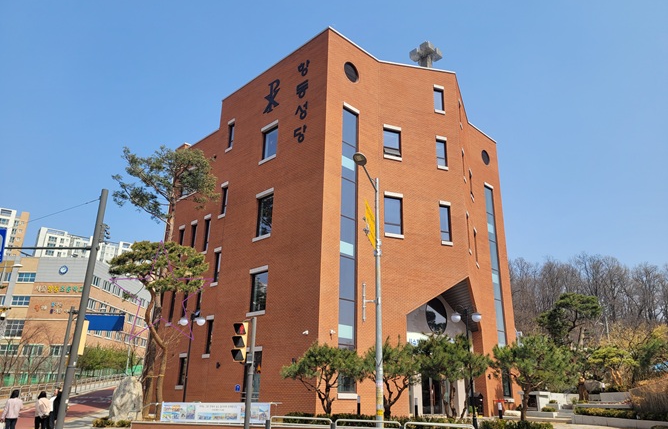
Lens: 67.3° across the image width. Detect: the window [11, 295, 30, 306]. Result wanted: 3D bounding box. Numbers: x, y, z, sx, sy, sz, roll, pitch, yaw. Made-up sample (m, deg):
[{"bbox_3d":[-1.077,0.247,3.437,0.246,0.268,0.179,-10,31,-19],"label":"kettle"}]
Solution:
[{"bbox_3d":[-44.976,12.436,72.044,2.650,1.500,0.200,0,-20,4],"label":"window"}]

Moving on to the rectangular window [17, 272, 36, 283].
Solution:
[{"bbox_3d":[-45.826,9.471,74.962,2.650,1.400,0.200,0,-20,5],"label":"rectangular window"}]

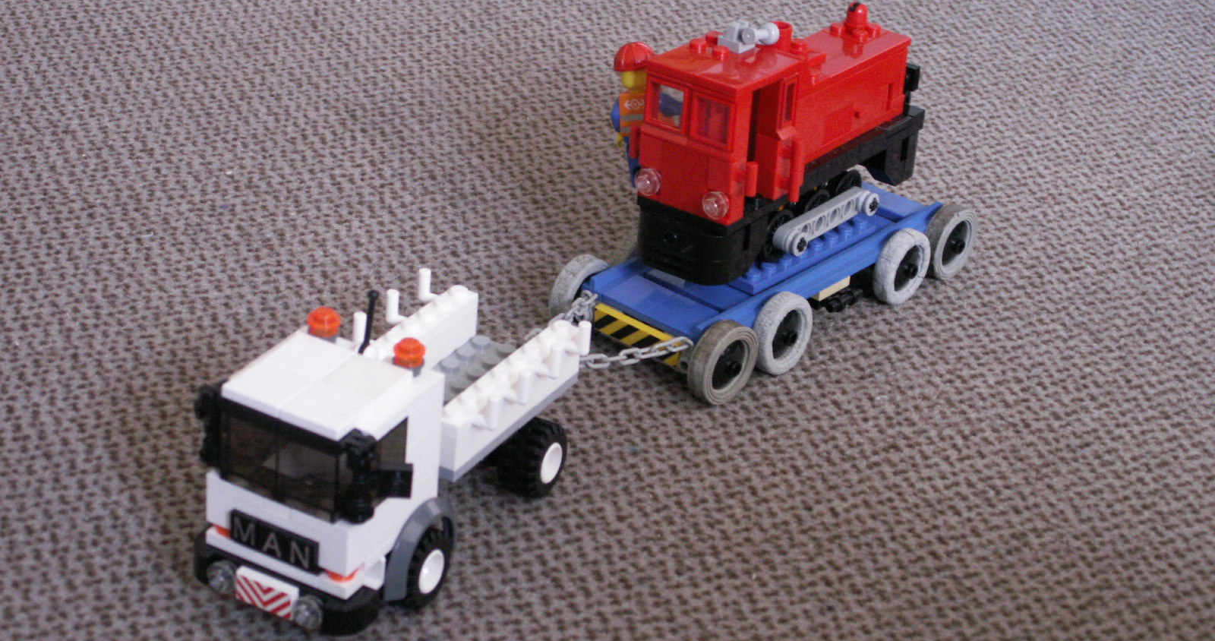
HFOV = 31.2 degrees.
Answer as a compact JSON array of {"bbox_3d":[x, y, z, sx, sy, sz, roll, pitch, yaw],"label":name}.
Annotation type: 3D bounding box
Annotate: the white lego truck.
[{"bbox_3d":[-0.051,0.019,0.545,0.058,0.064,0.119,18,30,23],"label":"white lego truck"}]

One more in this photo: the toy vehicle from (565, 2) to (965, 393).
[{"bbox_3d":[0.053,-0.047,0.655,0.060,0.094,0.147,25,33,33],"label":"toy vehicle"}]

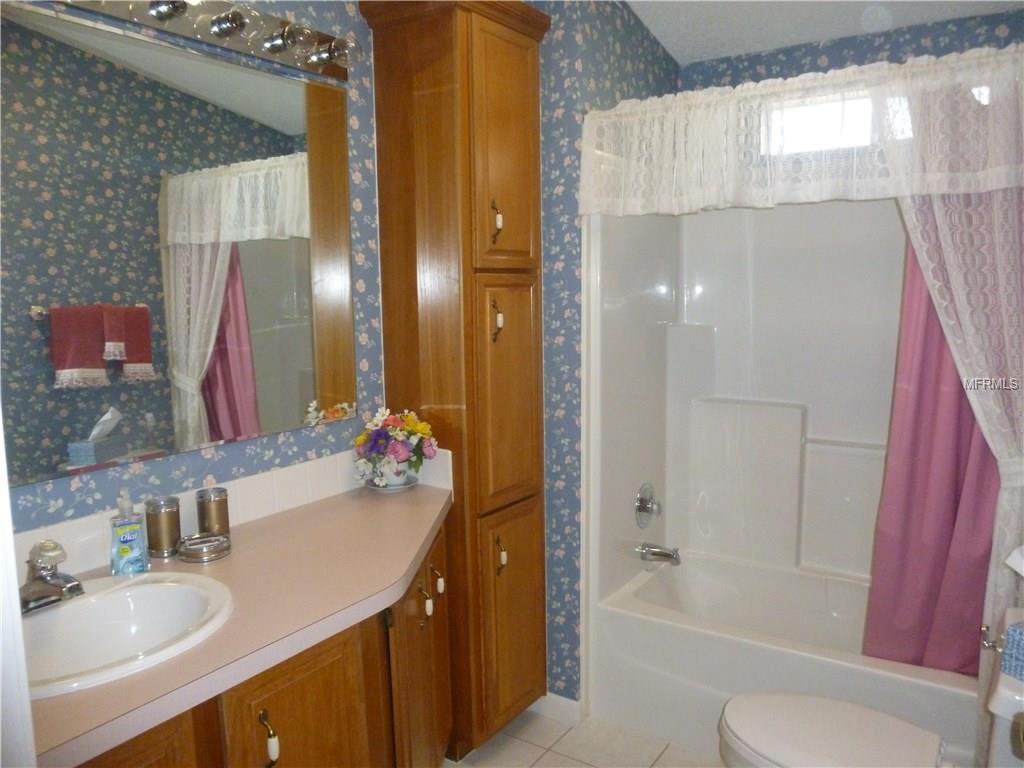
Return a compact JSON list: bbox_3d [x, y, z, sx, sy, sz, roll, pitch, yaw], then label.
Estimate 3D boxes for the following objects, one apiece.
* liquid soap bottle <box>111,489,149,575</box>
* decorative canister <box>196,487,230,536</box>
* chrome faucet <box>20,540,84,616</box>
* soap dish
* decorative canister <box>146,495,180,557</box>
[{"bbox_3d":[-0.812,0.310,1.574,0.066,0.168,0.040,-7,9,-37],"label":"liquid soap bottle"},{"bbox_3d":[-0.703,0.312,1.741,0.067,0.118,0.067,4,9,35],"label":"decorative canister"},{"bbox_3d":[-0.844,0.352,1.365,0.140,0.115,0.130,4,9,35],"label":"chrome faucet"},{"bbox_3d":[-0.695,0.366,1.662,0.110,0.030,0.114,4,9,35],"label":"soap dish"},{"bbox_3d":[-0.784,0.322,1.659,0.067,0.122,0.067,4,9,35],"label":"decorative canister"}]

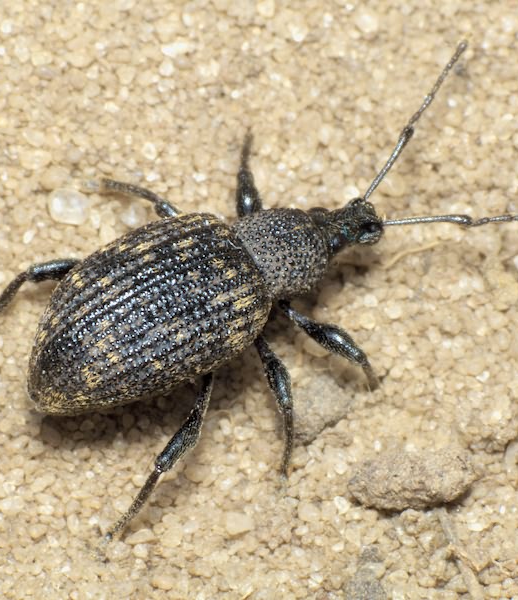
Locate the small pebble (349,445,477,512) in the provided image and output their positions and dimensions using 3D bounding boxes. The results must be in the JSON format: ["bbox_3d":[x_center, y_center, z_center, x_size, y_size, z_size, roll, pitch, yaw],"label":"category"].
[{"bbox_3d":[0.004,0.004,0.095,0.003,0.001,0.002,-7,65,-3],"label":"small pebble"}]

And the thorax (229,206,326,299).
[{"bbox_3d":[0.001,-0.001,0.096,0.002,0.002,0.002,-27,68,-12],"label":"thorax"}]

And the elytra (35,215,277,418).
[{"bbox_3d":[-0.003,0.000,0.095,0.007,0.003,0.004,-29,68,-7],"label":"elytra"}]

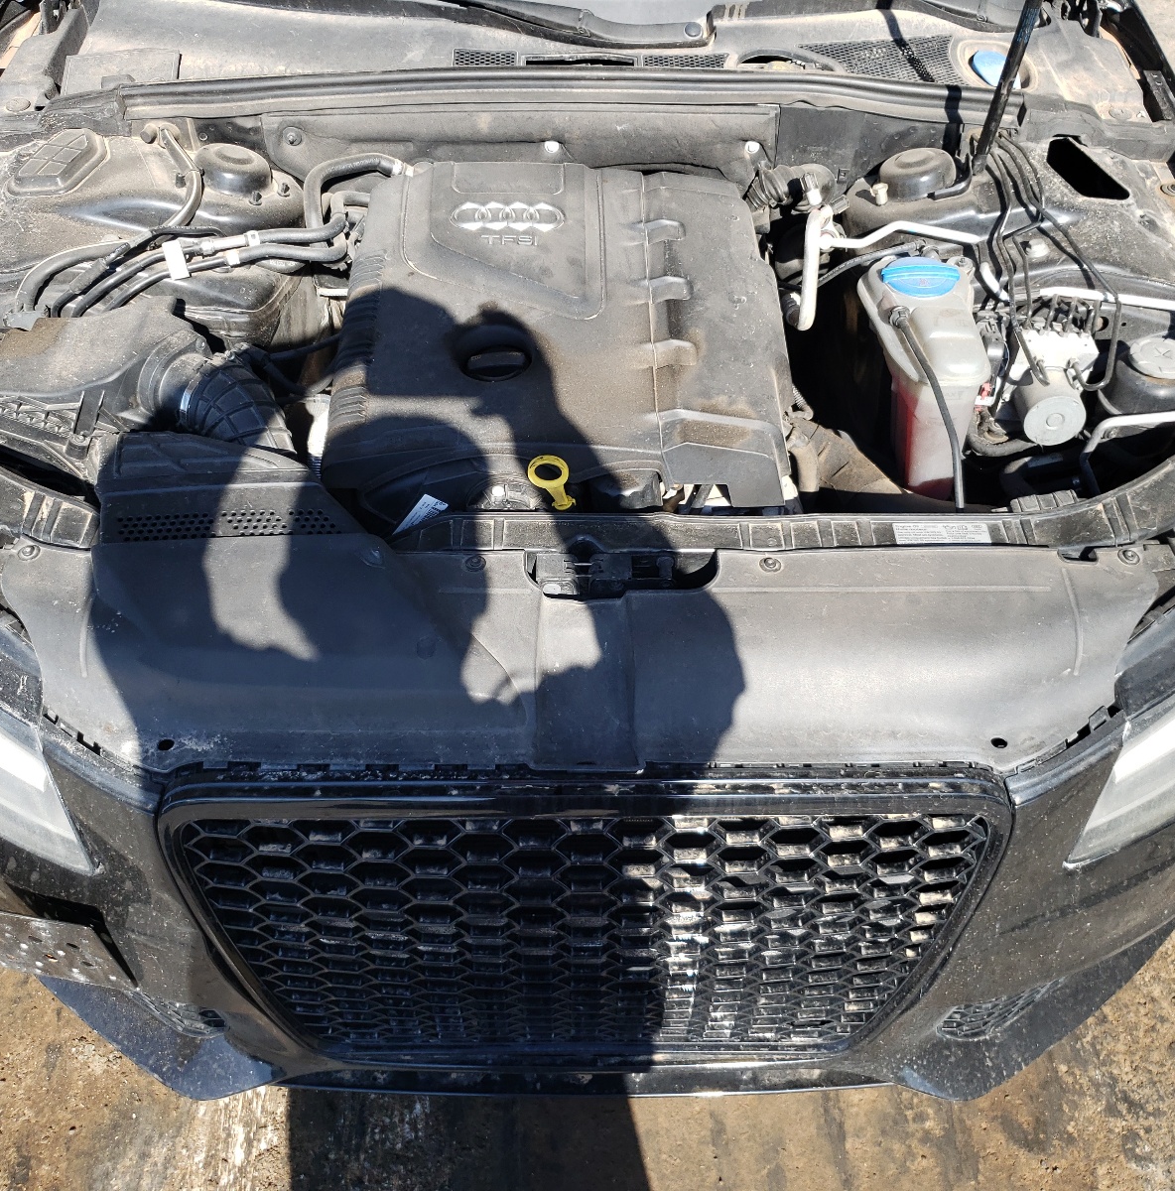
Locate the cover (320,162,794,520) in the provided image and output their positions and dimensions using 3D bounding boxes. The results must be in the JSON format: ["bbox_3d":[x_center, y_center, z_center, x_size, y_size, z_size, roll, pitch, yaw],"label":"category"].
[{"bbox_3d":[-0.033,-0.325,1.466,0.520,0.150,0.490,0,54,0],"label":"cover"}]

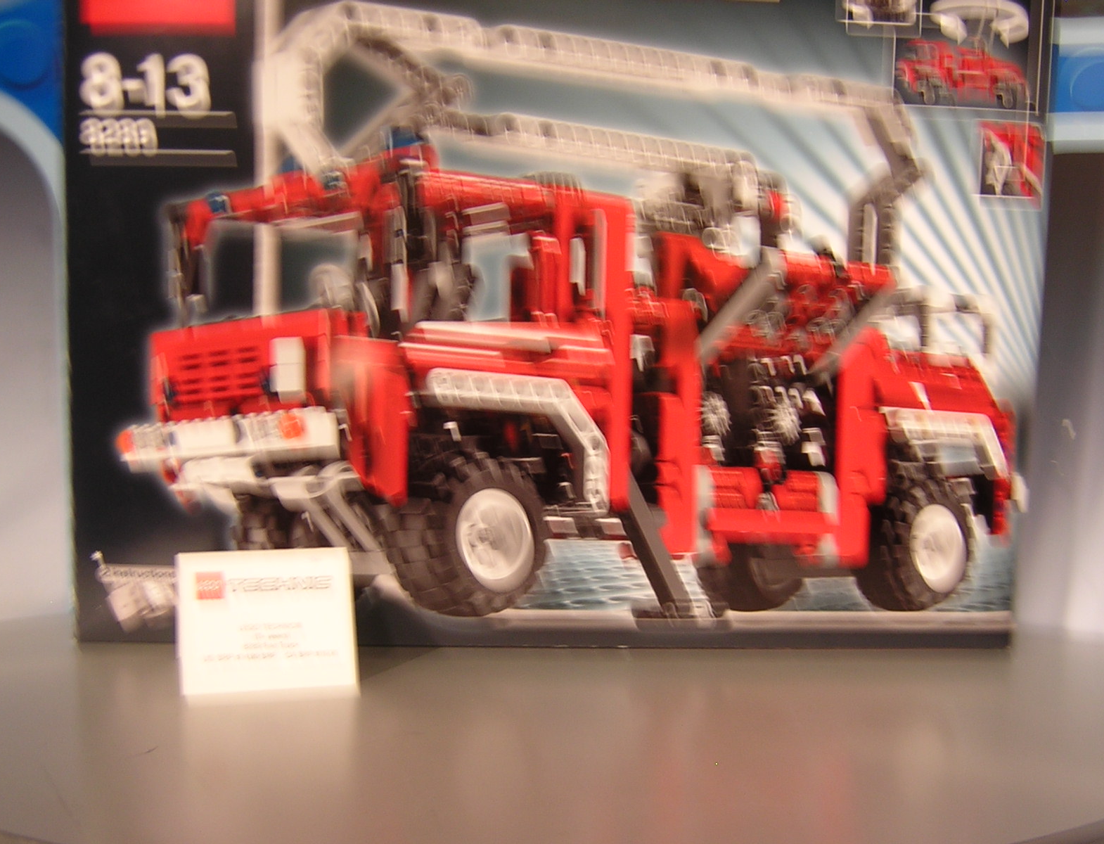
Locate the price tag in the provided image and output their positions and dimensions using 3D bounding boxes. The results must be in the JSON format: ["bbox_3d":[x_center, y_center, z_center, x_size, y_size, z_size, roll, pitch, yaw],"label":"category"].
[{"bbox_3d":[-0.132,0.089,0.602,0.082,0.060,0.040,-1,9,-17],"label":"price tag"}]

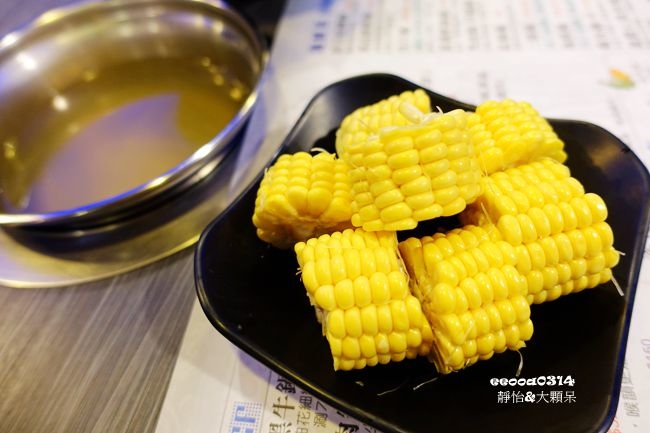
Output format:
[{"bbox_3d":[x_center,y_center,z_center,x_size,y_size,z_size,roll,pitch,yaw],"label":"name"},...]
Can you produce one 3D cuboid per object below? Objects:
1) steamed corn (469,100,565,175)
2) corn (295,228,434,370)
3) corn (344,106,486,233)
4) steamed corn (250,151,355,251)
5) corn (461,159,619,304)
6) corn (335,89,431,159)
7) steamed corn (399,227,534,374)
[{"bbox_3d":[0.088,-0.032,0.213,0.043,0.043,0.033,-17,55,-7],"label":"steamed corn"},{"bbox_3d":[0.014,0.030,0.166,0.036,0.051,0.051,-16,55,-4],"label":"corn"},{"bbox_3d":[0.034,-0.018,0.167,0.049,0.033,0.049,-20,13,-9],"label":"corn"},{"bbox_3d":[-0.008,-0.005,0.200,0.044,0.044,0.029,4,57,8],"label":"steamed corn"},{"bbox_3d":[0.082,0.007,0.173,0.034,0.051,0.051,-18,55,-2],"label":"corn"},{"bbox_3d":[0.032,-0.035,0.215,0.038,0.045,0.045,-27,57,-14],"label":"corn"},{"bbox_3d":[0.052,0.030,0.165,0.032,0.049,0.049,-17,55,-1],"label":"steamed corn"}]

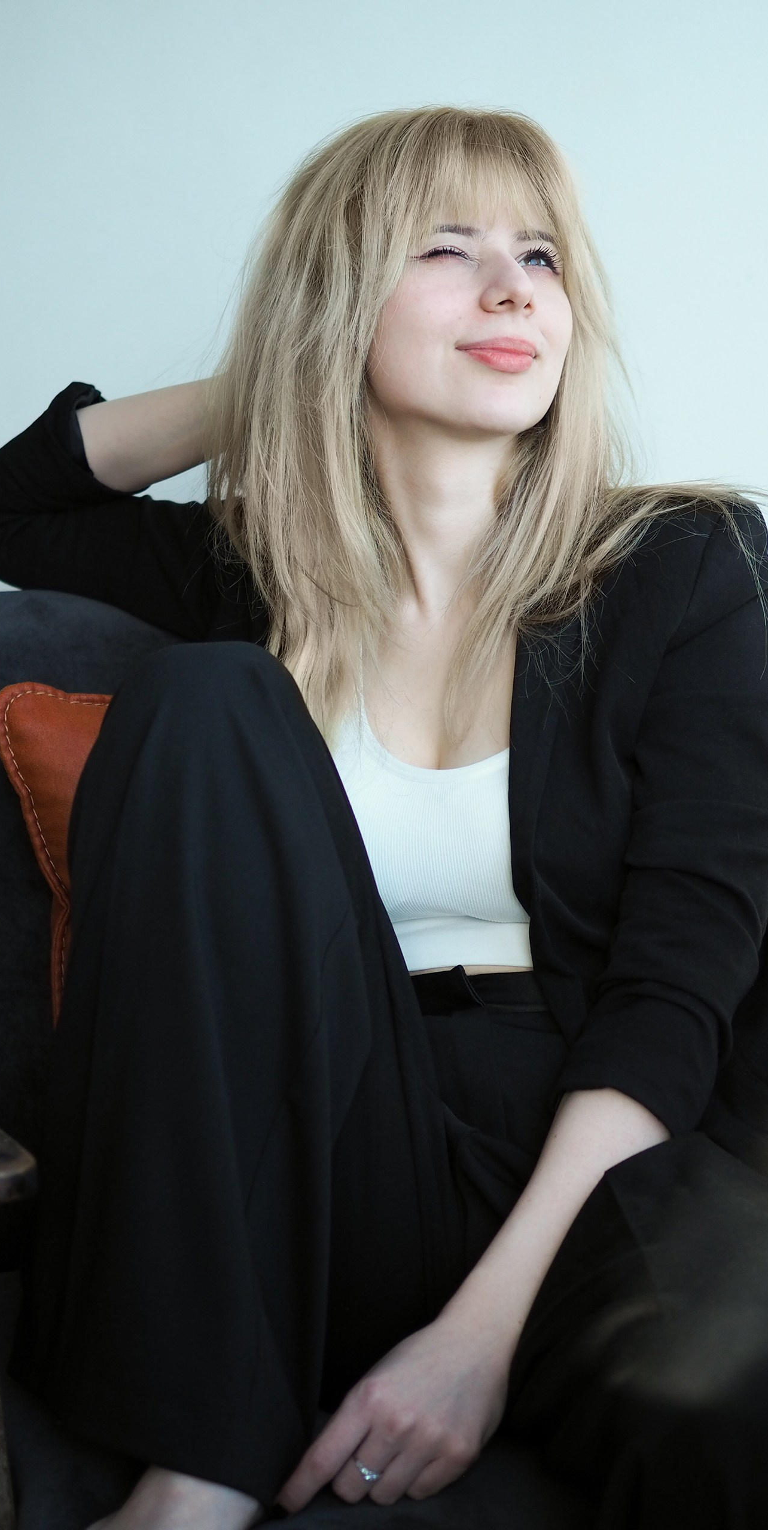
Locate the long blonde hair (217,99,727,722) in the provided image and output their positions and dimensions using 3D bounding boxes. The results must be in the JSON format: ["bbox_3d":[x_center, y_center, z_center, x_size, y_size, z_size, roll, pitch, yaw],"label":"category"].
[{"bbox_3d":[0.055,-0.255,1.541,0.320,0.400,0.280,-5,13,-21],"label":"long blonde hair"}]

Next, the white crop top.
[{"bbox_3d":[0.050,-0.021,1.552,0.290,0.290,0.230,-1,13,-6],"label":"white crop top"}]

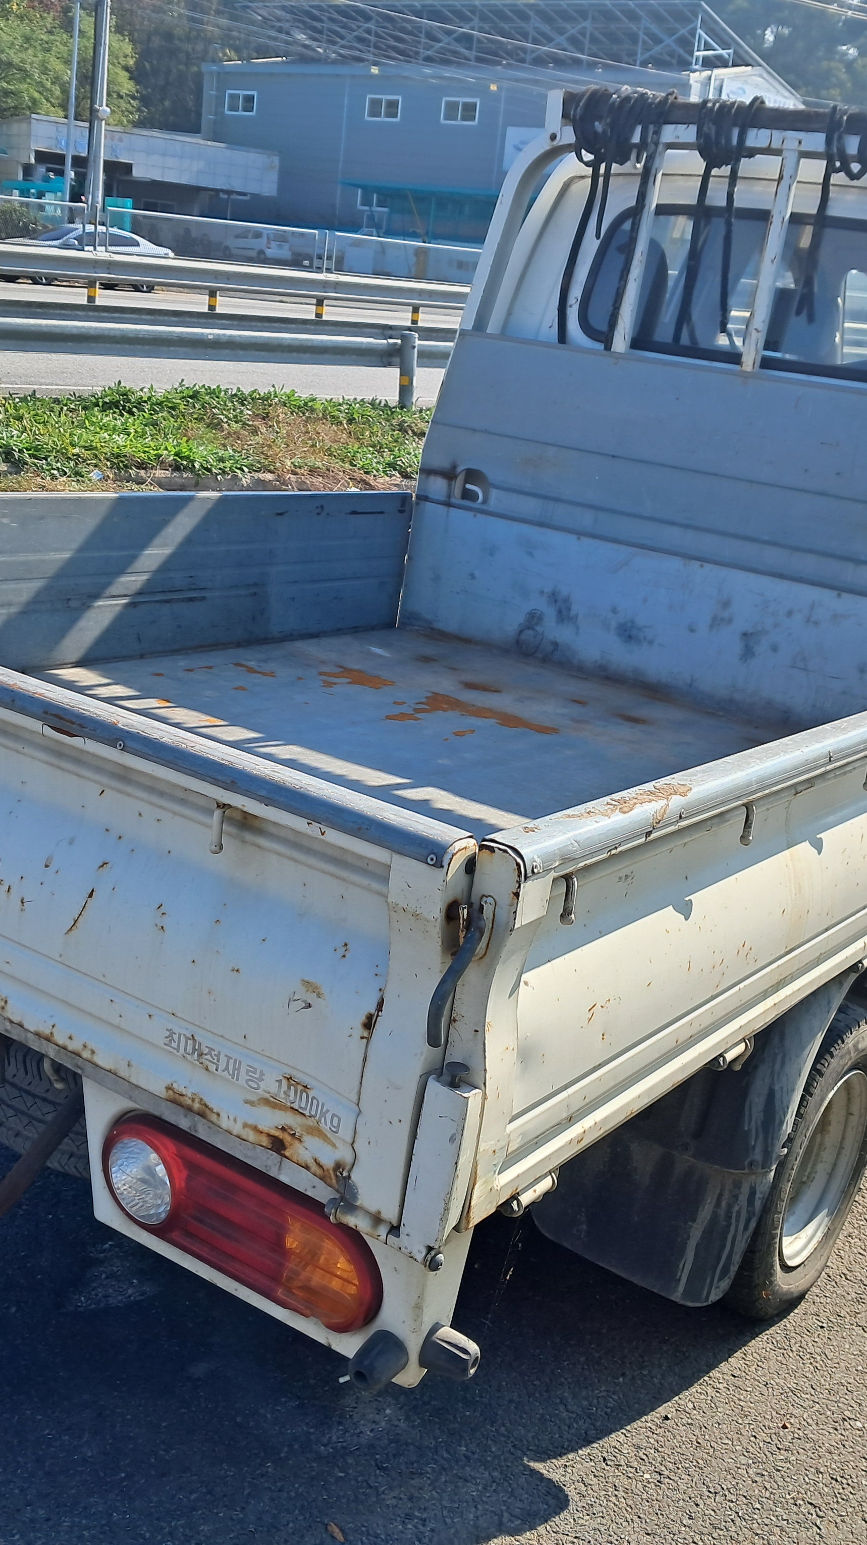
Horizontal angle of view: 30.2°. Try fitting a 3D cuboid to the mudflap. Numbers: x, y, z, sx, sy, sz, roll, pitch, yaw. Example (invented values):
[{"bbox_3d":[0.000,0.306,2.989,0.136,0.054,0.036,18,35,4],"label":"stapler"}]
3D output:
[{"bbox_3d":[0.392,0.525,2.529,0.370,0.500,0.270,18,18,32],"label":"mudflap"}]

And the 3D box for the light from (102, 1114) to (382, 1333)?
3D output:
[{"bbox_3d":[-0.205,0.465,1.684,0.390,0.140,0.070,18,18,32],"label":"light"}]

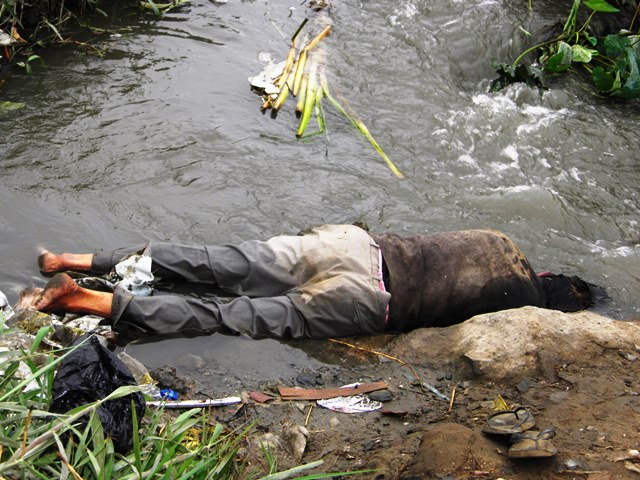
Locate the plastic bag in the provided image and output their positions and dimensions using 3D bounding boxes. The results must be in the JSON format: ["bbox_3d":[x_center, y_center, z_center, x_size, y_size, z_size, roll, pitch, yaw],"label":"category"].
[{"bbox_3d":[-0.602,0.417,4.200,0.260,0.260,0.240,0,28,0],"label":"plastic bag"}]

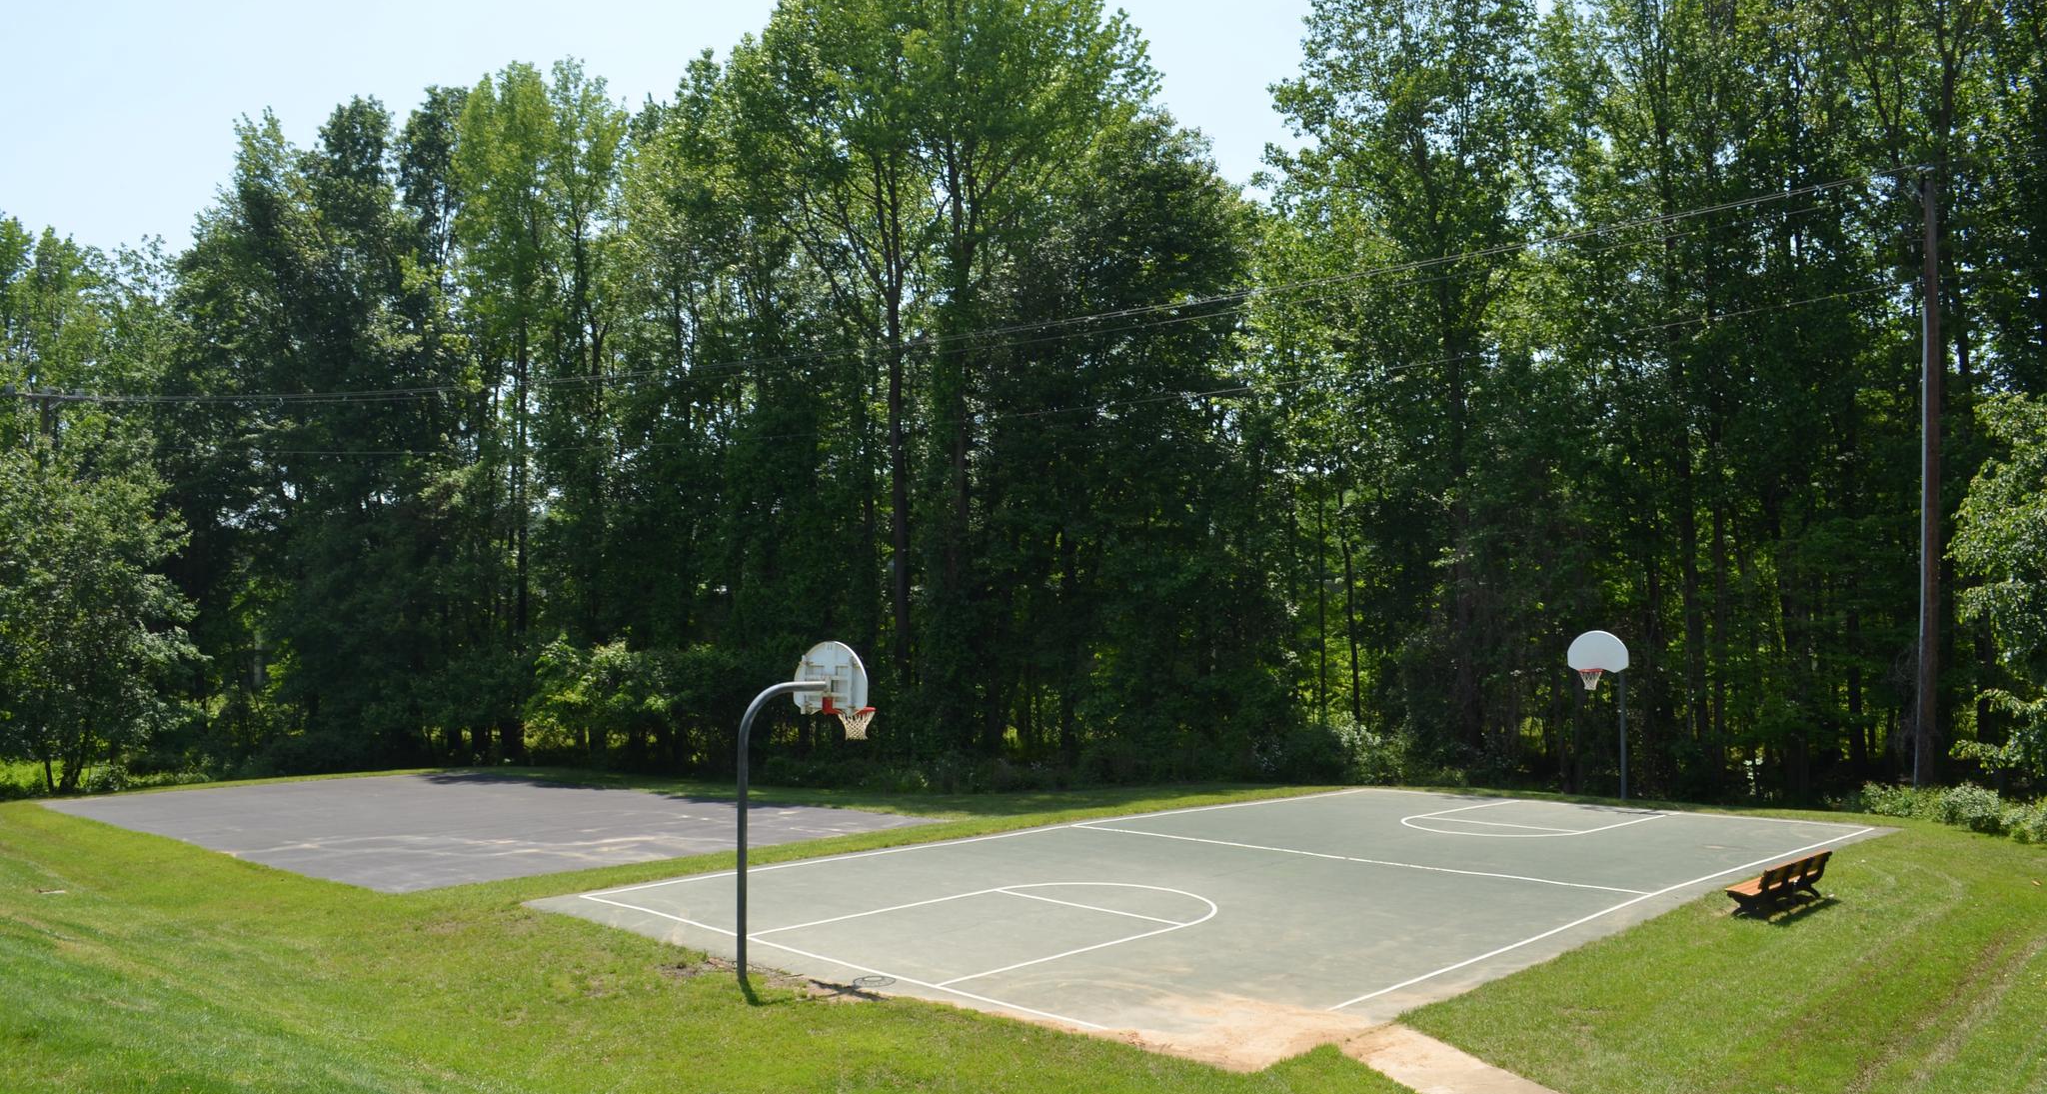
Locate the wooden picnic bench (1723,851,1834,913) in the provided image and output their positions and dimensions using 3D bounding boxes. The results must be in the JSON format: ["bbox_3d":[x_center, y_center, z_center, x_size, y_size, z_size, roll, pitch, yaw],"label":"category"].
[{"bbox_3d":[11.262,5.013,22.804,0.700,0.750,2.480,-2,-4,43],"label":"wooden picnic bench"}]

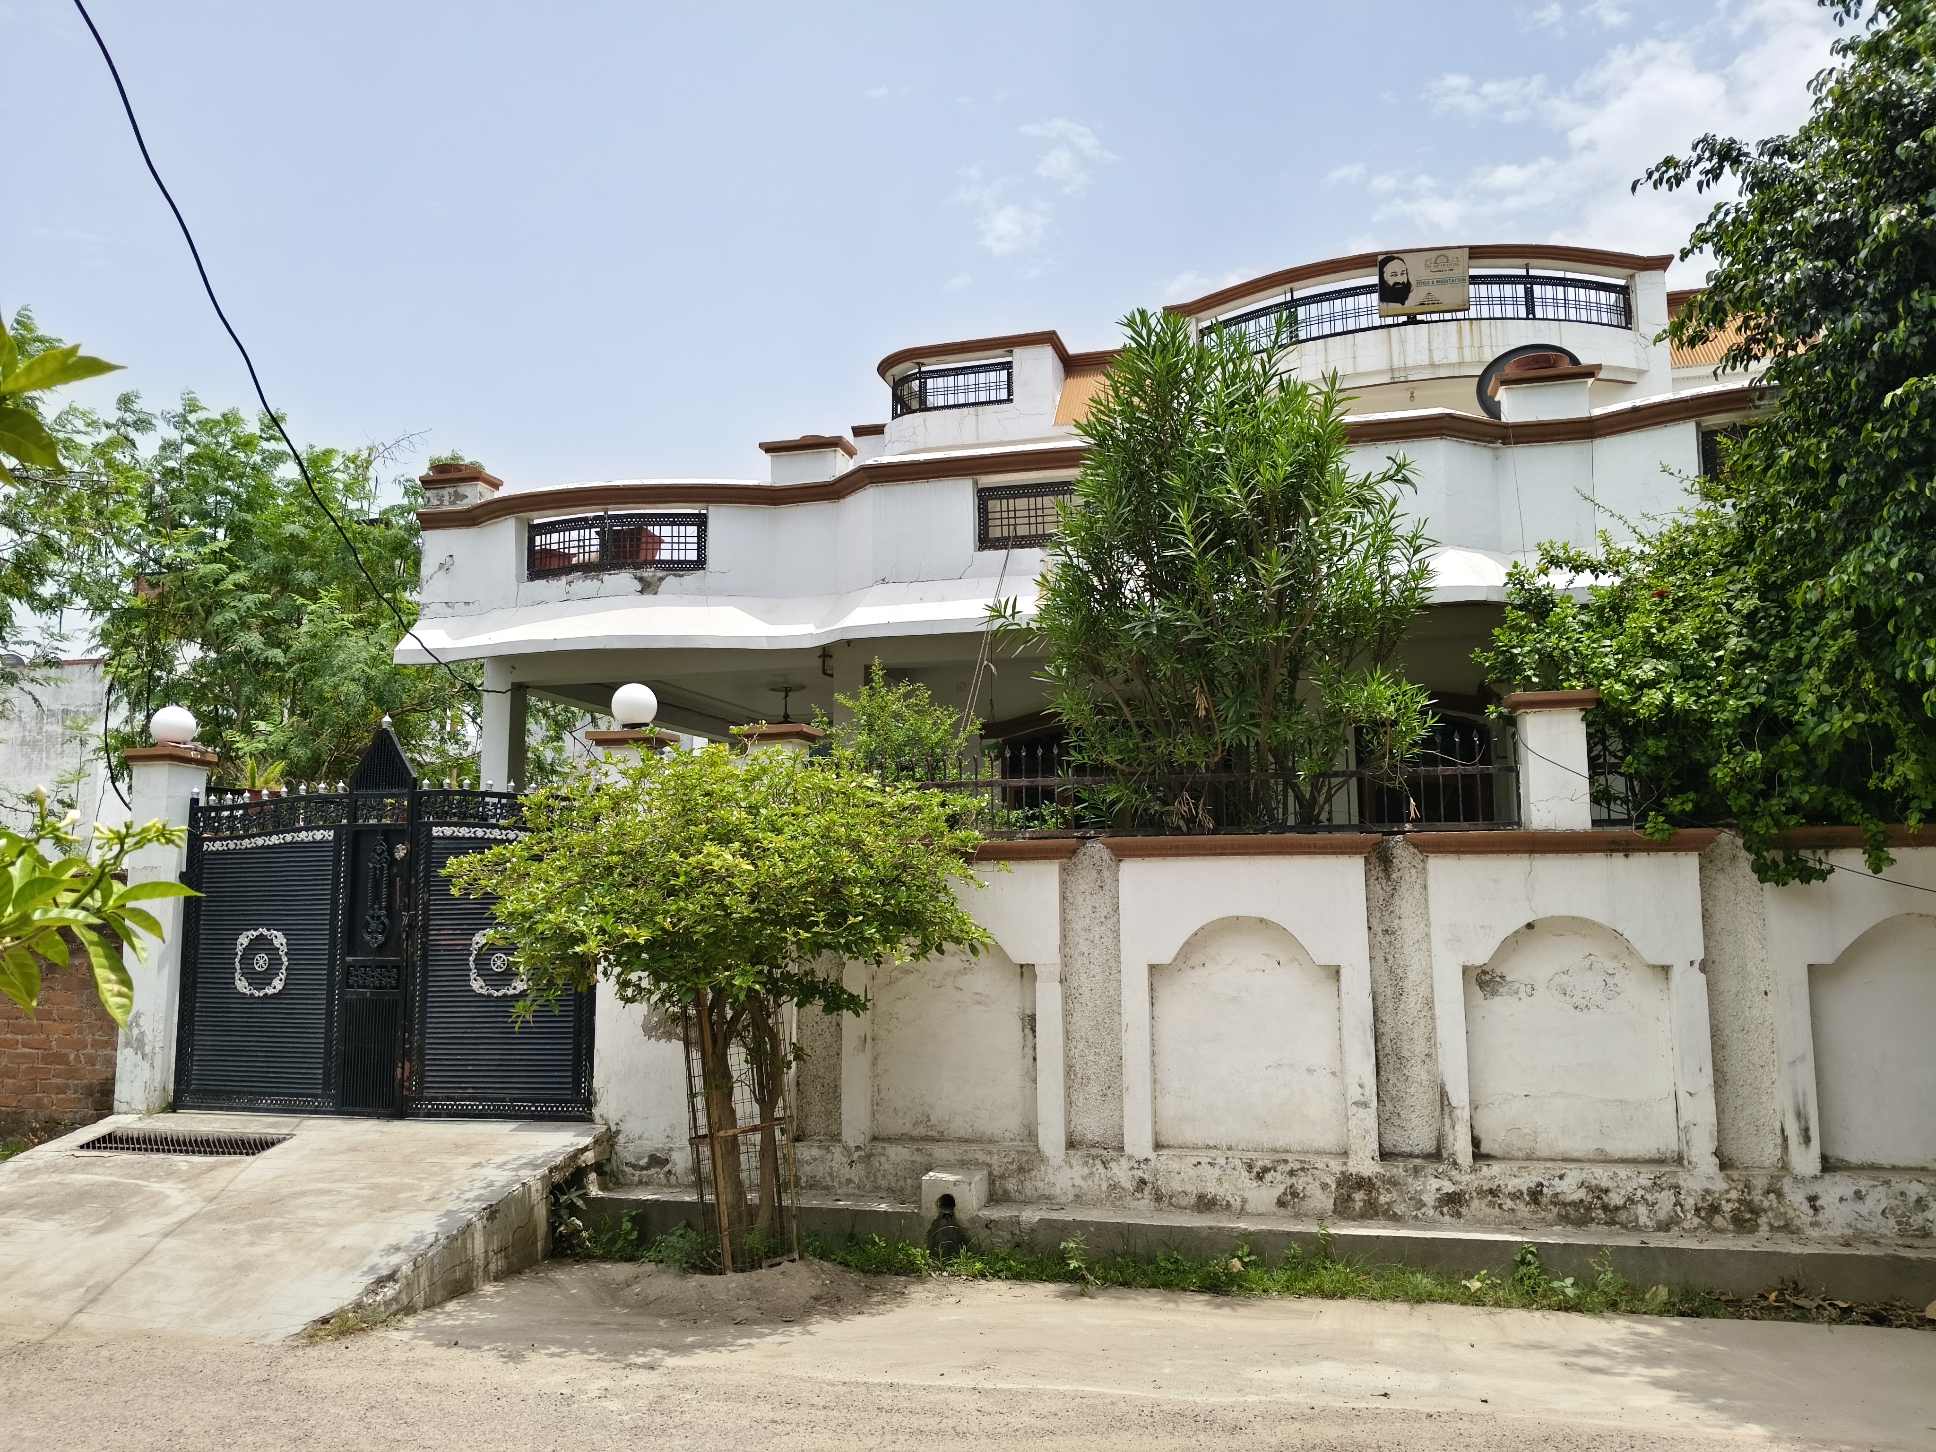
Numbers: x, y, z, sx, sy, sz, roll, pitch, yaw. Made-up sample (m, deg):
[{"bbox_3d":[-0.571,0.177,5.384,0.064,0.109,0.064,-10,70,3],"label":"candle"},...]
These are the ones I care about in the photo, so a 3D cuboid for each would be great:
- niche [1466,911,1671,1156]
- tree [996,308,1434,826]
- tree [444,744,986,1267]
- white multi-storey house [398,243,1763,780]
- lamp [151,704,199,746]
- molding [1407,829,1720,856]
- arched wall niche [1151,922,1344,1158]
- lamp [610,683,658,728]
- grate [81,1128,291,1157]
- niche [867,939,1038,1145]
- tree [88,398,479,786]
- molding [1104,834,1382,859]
[{"bbox_3d":[2.735,1.417,6.614,0.895,1.100,0.110,-2,-6,12],"label":"niche"},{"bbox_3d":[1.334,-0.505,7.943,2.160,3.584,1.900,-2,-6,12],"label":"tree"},{"bbox_3d":[-1.172,1.290,6.837,2.456,2.367,2.100,-2,-6,12],"label":"tree"},{"bbox_3d":[1.642,-0.862,17.074,12.748,7.547,9.100,-2,-6,12],"label":"white multi-storey house"},{"bbox_3d":[-4.621,-0.004,8.466,0.240,0.240,0.240,-2,-6,12],"label":"lamp"},{"bbox_3d":[2.699,0.537,6.664,1.331,0.105,0.150,-2,-6,12],"label":"molding"},{"bbox_3d":[1.329,1.463,6.918,0.889,1.100,0.110,-2,-6,12],"label":"arched wall niche"},{"bbox_3d":[-1.795,-0.108,7.836,0.240,0.240,0.240,-2,-6,12],"label":"lamp"},{"bbox_3d":[-4.032,2.160,7.490,1.088,0.040,0.318,-2,3,12],"label":"grate"},{"bbox_3d":[-0.060,1.509,7.218,0.834,1.100,0.110,-2,-6,12],"label":"niche"},{"bbox_3d":[-7.372,-0.454,15.663,4.396,6.409,4.000,-2,-6,12],"label":"tree"},{"bbox_3d":[1.309,0.576,6.965,1.297,0.110,0.150,-2,-6,12],"label":"molding"}]

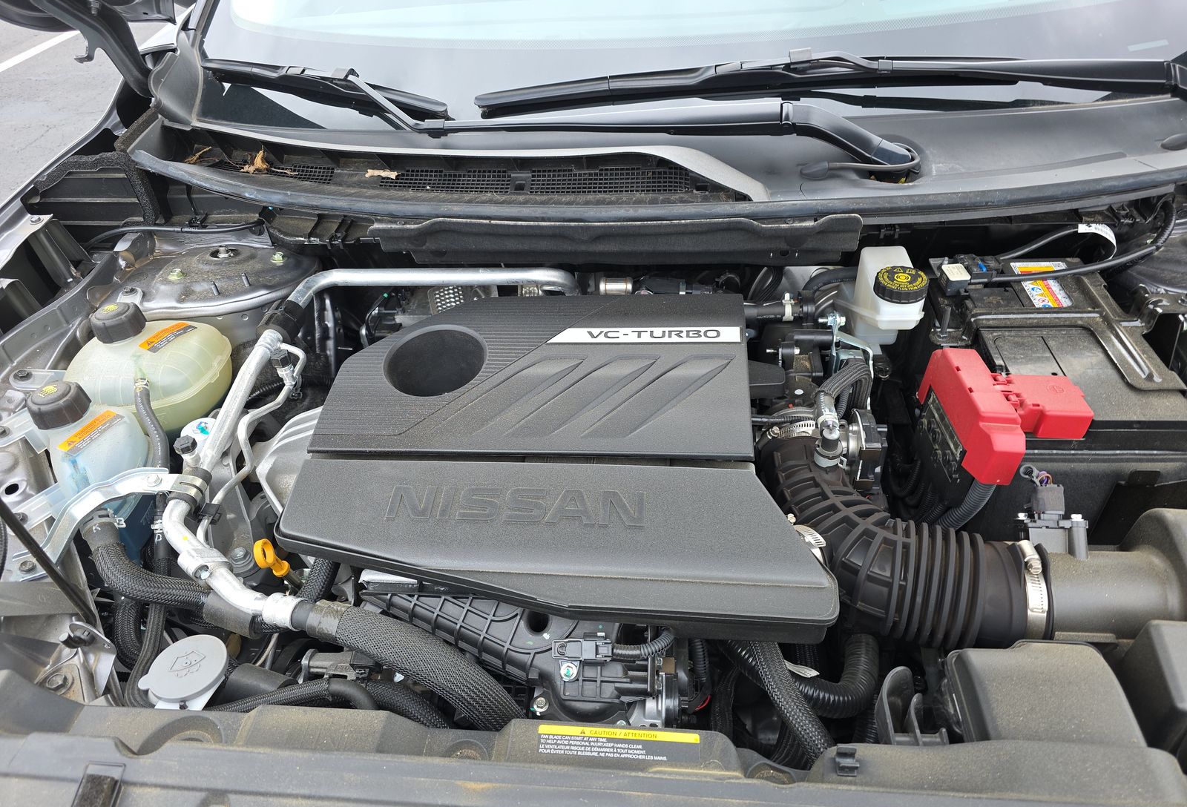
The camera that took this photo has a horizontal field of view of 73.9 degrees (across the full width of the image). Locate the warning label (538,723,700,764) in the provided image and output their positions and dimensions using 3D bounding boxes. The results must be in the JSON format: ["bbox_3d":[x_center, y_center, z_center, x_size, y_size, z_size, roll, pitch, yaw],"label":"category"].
[{"bbox_3d":[0.017,0.225,0.520,0.107,0.001,0.022,0,49,7],"label":"warning label"}]

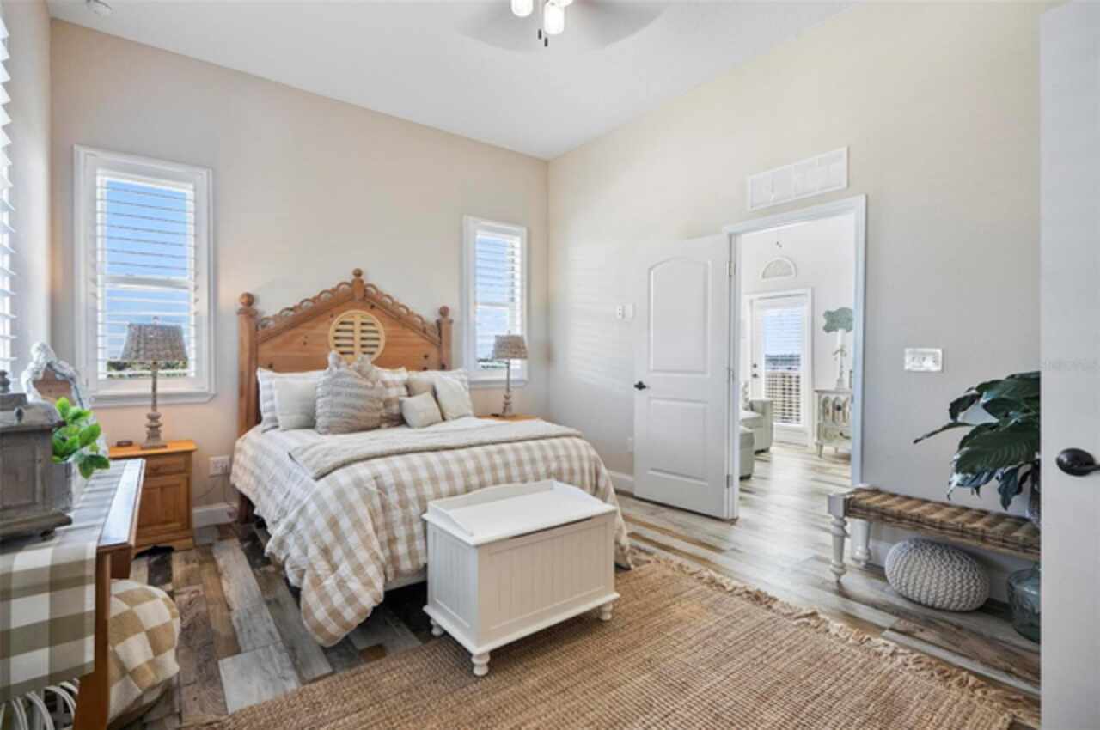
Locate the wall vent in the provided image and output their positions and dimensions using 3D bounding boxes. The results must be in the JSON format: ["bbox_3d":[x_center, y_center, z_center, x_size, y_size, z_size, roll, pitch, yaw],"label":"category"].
[{"bbox_3d":[1.520,-1.145,3.044,0.025,0.243,0.635,-1,2,-36],"label":"wall vent"}]

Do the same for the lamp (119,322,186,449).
[{"bbox_3d":[-2.457,0.114,3.024,0.320,0.800,0.320,-1,2,-37],"label":"lamp"}]

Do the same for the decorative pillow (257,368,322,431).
[{"bbox_3d":[-1.775,0.237,3.477,0.520,0.450,0.180,-1,-13,-37],"label":"decorative pillow"}]

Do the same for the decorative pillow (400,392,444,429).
[{"bbox_3d":[-0.937,0.336,3.578,0.280,0.255,0.115,-11,-21,-32],"label":"decorative pillow"}]

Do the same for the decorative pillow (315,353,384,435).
[{"bbox_3d":[-1.407,0.219,3.427,0.470,0.530,0.190,-1,-16,-37],"label":"decorative pillow"}]

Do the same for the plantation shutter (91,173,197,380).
[{"bbox_3d":[-2.602,-0.560,3.159,0.540,1.380,0.070,-1,2,-37],"label":"plantation shutter"}]

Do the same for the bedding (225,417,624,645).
[{"bbox_3d":[-0.831,0.745,2.977,1.770,0.710,1.950,-1,2,-36],"label":"bedding"}]

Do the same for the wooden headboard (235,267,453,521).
[{"bbox_3d":[-1.498,0.165,3.799,1.600,1.830,0.110,0,1,-38],"label":"wooden headboard"}]

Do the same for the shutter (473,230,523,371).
[{"bbox_3d":[-0.494,-0.598,4.756,0.540,1.330,0.060,-1,2,-36],"label":"shutter"}]

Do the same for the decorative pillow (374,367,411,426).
[{"bbox_3d":[-1.277,0.231,3.549,0.470,0.440,0.150,-1,-20,-36],"label":"decorative pillow"}]

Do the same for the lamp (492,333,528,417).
[{"bbox_3d":[-0.385,0.074,4.552,0.330,0.800,0.330,0,2,0],"label":"lamp"}]

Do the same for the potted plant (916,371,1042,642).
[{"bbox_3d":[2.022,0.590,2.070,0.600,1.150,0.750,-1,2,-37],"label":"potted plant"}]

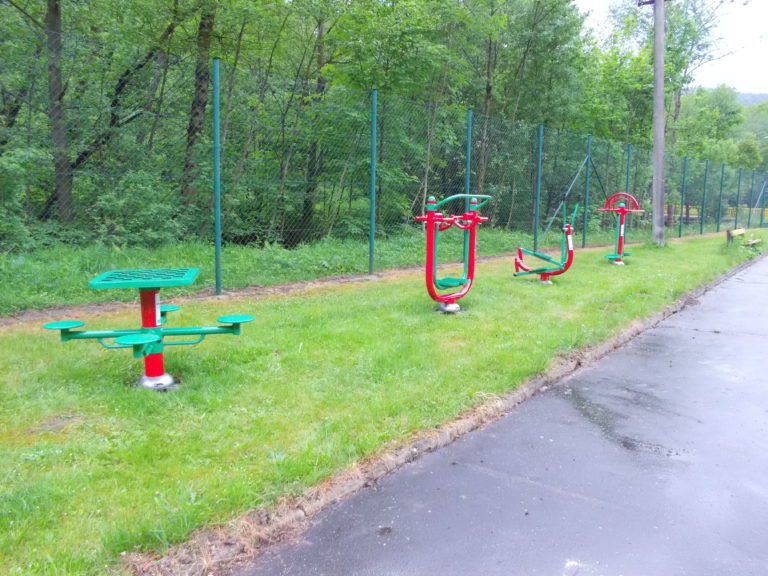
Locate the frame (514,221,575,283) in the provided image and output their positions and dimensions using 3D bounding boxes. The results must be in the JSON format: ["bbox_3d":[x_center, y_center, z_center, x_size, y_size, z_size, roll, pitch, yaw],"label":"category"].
[{"bbox_3d":[2.737,-0.593,10.907,1.020,1.034,0.360,8,10,40],"label":"frame"}]

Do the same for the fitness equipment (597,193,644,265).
[{"bbox_3d":[5.305,-1.331,14.491,1.080,1.581,0.850,8,10,40],"label":"fitness equipment"}]

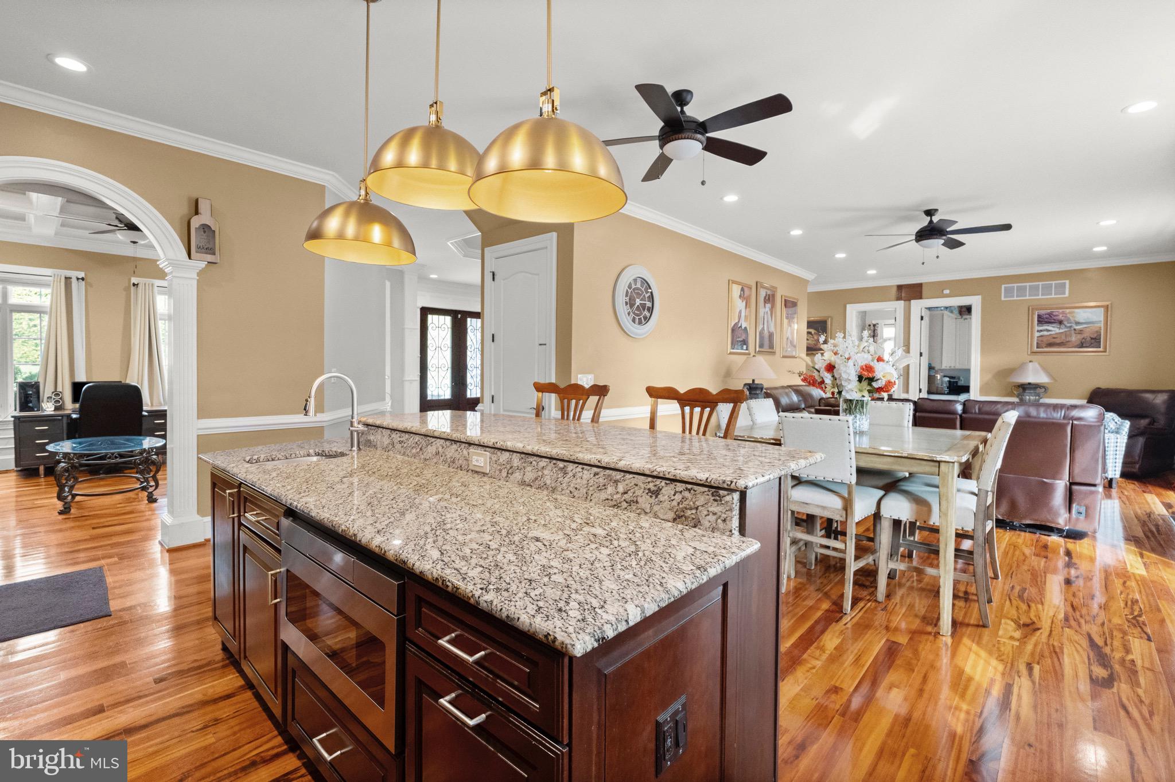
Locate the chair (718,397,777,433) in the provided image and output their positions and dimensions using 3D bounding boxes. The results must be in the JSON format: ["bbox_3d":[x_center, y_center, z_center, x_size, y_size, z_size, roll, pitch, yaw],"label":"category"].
[{"bbox_3d":[1.647,0.634,4.204,0.590,1.070,0.460,3,3,42],"label":"chair"}]

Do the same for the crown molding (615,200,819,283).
[{"bbox_3d":[1.992,-1.924,7.029,0.084,0.102,5.970,3,3,42],"label":"crown molding"}]

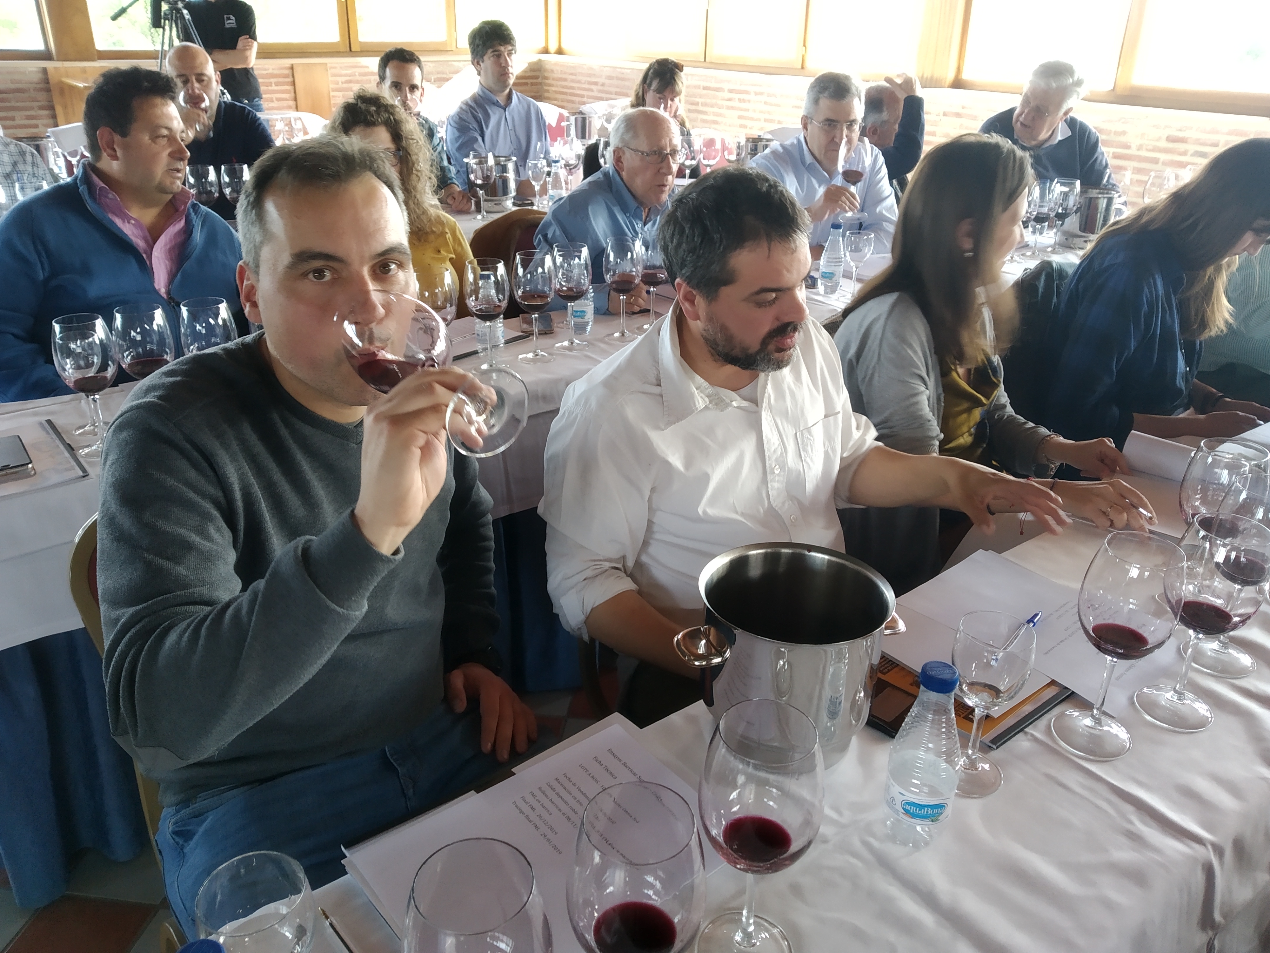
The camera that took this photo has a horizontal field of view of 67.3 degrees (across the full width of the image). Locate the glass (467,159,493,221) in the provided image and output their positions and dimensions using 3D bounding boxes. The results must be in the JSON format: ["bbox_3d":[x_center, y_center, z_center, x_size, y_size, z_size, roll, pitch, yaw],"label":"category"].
[{"bbox_3d":[-0.528,-1.001,3.301,0.092,0.224,0.092,-3,26,-8],"label":"glass"}]

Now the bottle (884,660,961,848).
[{"bbox_3d":[0.258,0.243,0.844,0.065,0.171,0.065,11,27,20],"label":"bottle"}]

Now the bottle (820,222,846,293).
[{"bbox_3d":[0.542,-0.593,2.610,0.061,0.181,0.061,1,26,0],"label":"bottle"}]

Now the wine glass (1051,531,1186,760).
[{"bbox_3d":[0.482,0.170,0.953,0.088,0.224,0.088,1,26,0],"label":"wine glass"}]

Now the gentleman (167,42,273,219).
[{"bbox_3d":[-1.459,-0.841,3.432,0.580,1.300,0.820,-9,28,-21],"label":"gentleman"}]

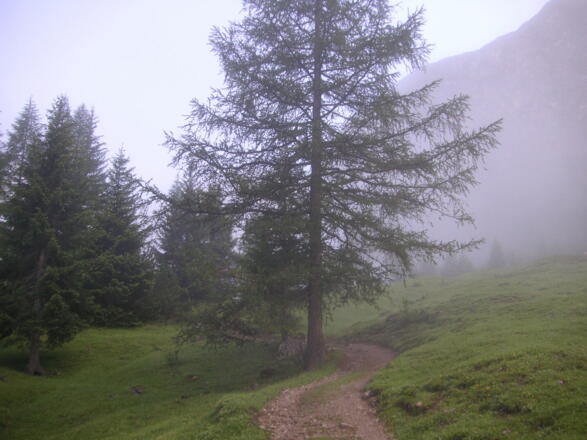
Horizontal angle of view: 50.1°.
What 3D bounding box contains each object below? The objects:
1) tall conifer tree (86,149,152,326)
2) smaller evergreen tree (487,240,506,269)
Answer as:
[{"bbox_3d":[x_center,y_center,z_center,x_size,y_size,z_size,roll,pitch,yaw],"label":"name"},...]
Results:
[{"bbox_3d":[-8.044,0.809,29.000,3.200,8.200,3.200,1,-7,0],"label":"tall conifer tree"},{"bbox_3d":[34.950,5.991,108.000,3.500,5.000,3.500,1,-7,0],"label":"smaller evergreen tree"}]

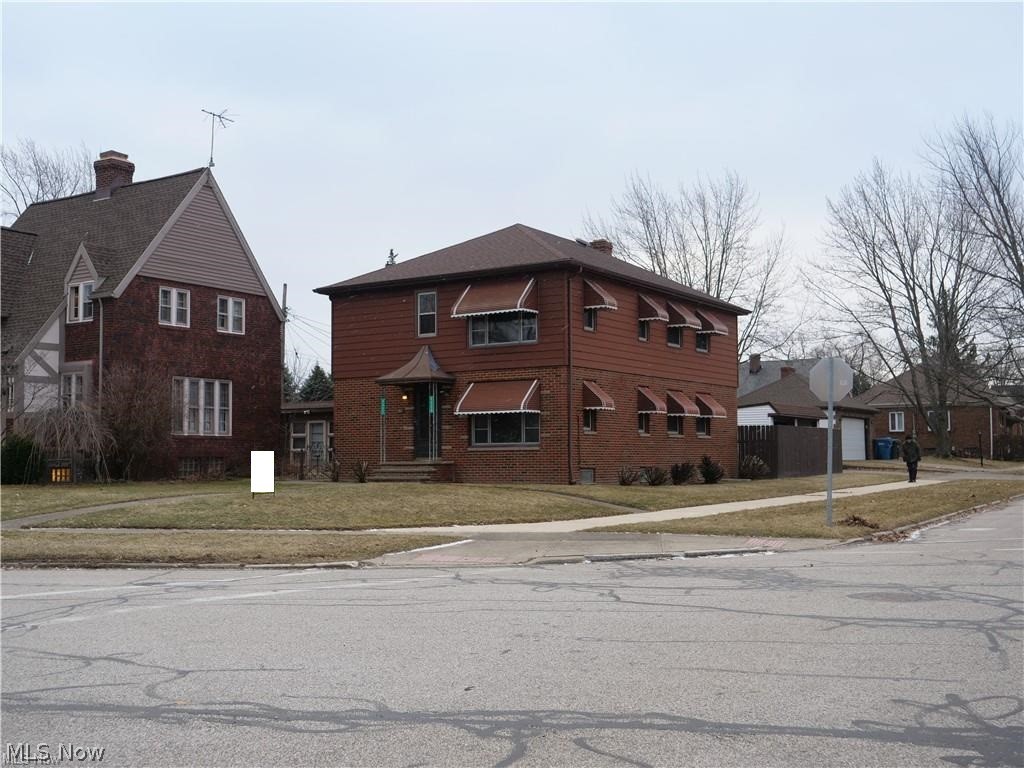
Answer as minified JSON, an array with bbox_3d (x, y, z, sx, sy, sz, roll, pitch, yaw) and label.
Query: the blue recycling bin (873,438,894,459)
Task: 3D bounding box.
[{"bbox_3d":[19.113,3.369,57.785,0.660,1.100,0.800,-2,-4,32],"label":"blue recycling bin"}]

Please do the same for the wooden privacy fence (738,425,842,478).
[{"bbox_3d":[10.347,2.516,41.453,1.300,1.800,6.700,-2,-4,32],"label":"wooden privacy fence"}]

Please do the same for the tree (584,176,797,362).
[{"bbox_3d":[10.401,-3.841,66.472,12.300,17.600,11.500,-2,-4,32],"label":"tree"}]

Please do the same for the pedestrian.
[{"bbox_3d":[14.749,2.788,41.550,0.620,1.700,0.420,-2,-4,27],"label":"pedestrian"}]

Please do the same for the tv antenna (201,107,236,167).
[{"bbox_3d":[-8.736,-7.312,33.349,0.950,1.740,1.250,-2,-4,33],"label":"tv antenna"}]

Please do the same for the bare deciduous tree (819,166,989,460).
[{"bbox_3d":[20.897,-4.031,59.531,9.900,15.825,9.900,-2,-4,32],"label":"bare deciduous tree"}]

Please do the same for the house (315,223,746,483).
[{"bbox_3d":[0.918,-1.039,35.042,8.800,8.000,12.200,-2,-4,32],"label":"house"}]

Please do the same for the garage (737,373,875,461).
[{"bbox_3d":[13.767,1.667,57.095,6.600,4.420,8.200,-2,-4,32],"label":"garage"}]

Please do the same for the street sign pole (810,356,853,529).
[{"bbox_3d":[5.460,0.992,19.388,0.760,2.960,0.100,-2,-4,26],"label":"street sign pole"}]

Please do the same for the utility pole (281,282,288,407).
[{"bbox_3d":[-12.548,-0.507,61.698,0.300,10.200,0.300,-2,-4,32],"label":"utility pole"}]

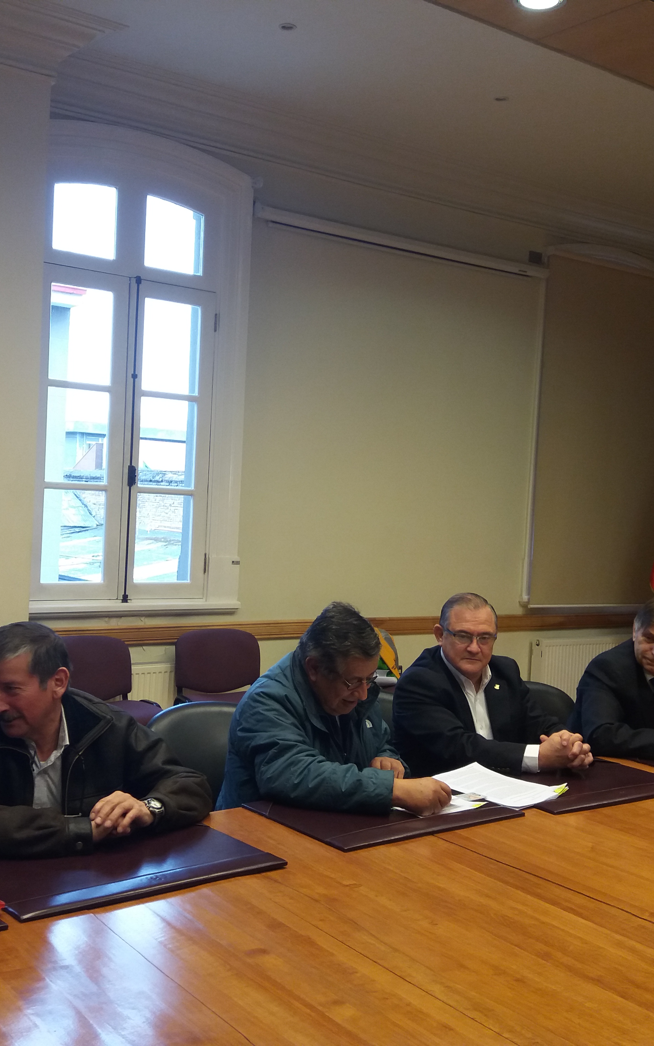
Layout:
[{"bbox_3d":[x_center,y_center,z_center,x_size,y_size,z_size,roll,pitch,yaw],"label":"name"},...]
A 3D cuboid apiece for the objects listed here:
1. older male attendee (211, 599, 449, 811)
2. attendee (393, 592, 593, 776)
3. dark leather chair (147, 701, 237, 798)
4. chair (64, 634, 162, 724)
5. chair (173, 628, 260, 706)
[{"bbox_3d":[-0.030,0.816,2.945,0.560,1.250,0.700,2,2,-35],"label":"older male attendee"},{"bbox_3d":[0.426,0.831,3.304,0.560,1.250,0.660,2,2,-35],"label":"attendee"},{"bbox_3d":[-0.152,0.975,3.162,0.600,0.910,0.620,2,2,-35],"label":"dark leather chair"},{"bbox_3d":[-1.029,0.935,5.138,0.530,0.810,0.560,2,2,-35],"label":"chair"},{"bbox_3d":[-0.457,0.953,5.617,0.530,0.810,0.560,2,2,-35],"label":"chair"}]

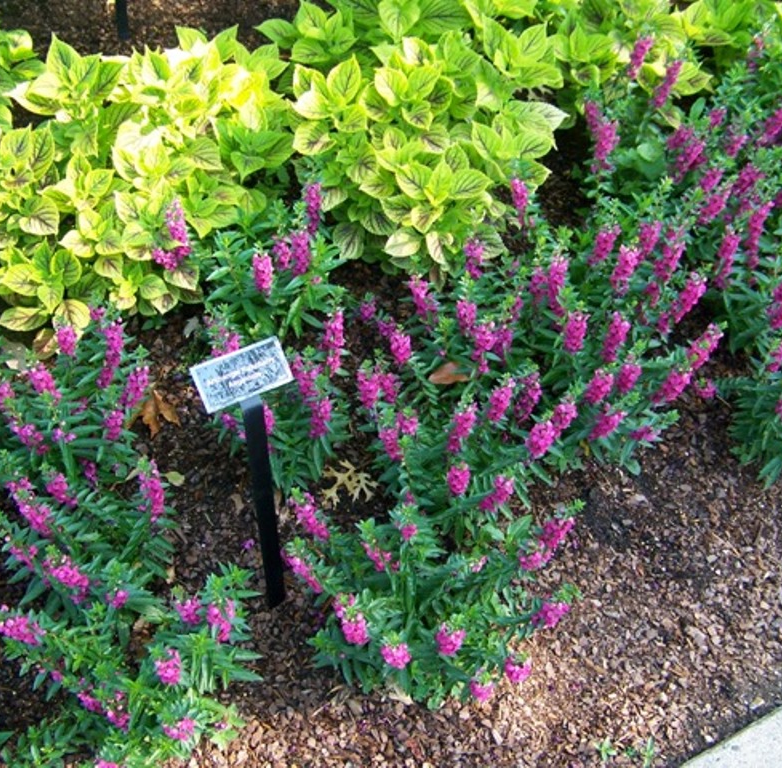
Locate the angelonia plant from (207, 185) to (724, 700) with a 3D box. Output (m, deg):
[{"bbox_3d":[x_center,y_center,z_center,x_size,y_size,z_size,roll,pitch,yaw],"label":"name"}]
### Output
[{"bbox_3d":[0.127,0.032,1.784,1.000,0.360,0.960,-8,45,-10],"label":"angelonia plant"}]

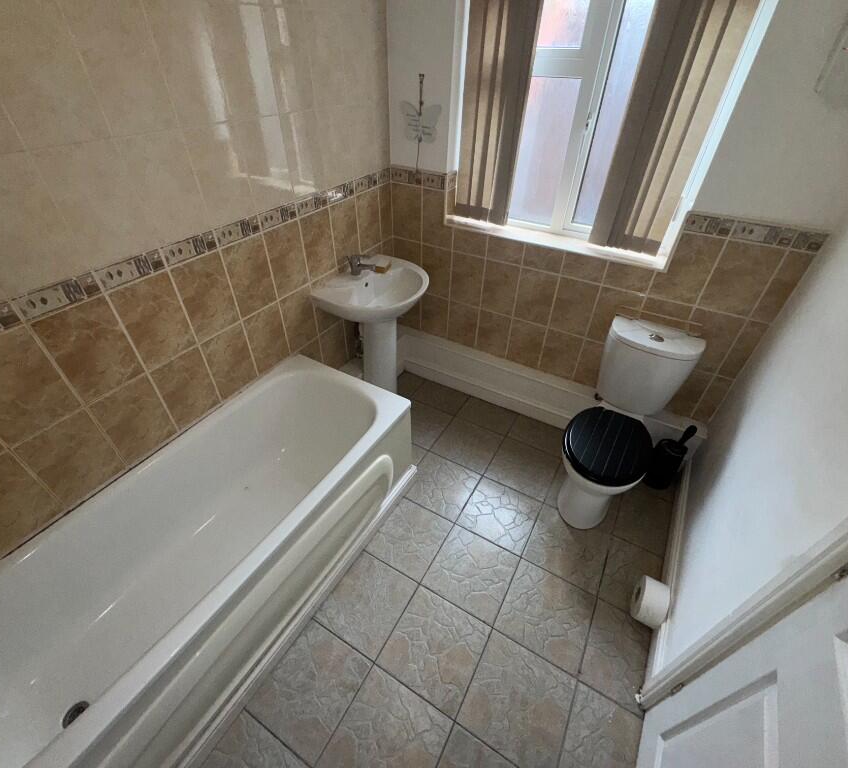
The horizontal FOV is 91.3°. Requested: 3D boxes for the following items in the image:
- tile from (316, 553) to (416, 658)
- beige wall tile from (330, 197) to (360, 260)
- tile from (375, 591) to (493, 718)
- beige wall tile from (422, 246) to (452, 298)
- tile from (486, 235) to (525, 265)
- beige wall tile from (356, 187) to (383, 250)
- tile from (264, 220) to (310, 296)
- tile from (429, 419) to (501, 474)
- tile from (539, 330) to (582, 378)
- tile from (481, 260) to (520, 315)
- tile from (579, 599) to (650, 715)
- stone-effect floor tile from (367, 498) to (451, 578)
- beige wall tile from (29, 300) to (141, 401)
[{"bbox_3d":[-0.242,0.892,1.707,0.325,0.010,0.329,21,43,22],"label":"tile"},{"bbox_3d":[-0.388,-0.754,2.052,0.010,0.297,0.196,21,43,22],"label":"beige wall tile"},{"bbox_3d":[0.041,0.957,1.514,0.317,0.010,0.316,21,43,22],"label":"tile"},{"bbox_3d":[0.073,-0.657,2.439,0.200,0.300,0.010,21,43,23],"label":"beige wall tile"},{"bbox_3d":[0.432,-0.702,2.174,0.202,0.127,0.010,21,43,22],"label":"tile"},{"bbox_3d":[-0.294,-0.876,2.229,0.010,0.301,0.200,21,44,23],"label":"beige wall tile"},{"bbox_3d":[-0.596,-0.543,1.808,0.010,0.300,0.200,21,43,23],"label":"tile"},{"bbox_3d":[0.246,0.330,2.278,0.317,0.010,0.316,21,43,22],"label":"tile"},{"bbox_3d":[0.760,-0.163,2.297,0.196,0.284,0.010,21,43,22],"label":"tile"},{"bbox_3d":[0.421,-0.525,2.284,0.200,0.300,0.010,21,43,23],"label":"tile"},{"bbox_3d":[0.738,1.018,1.575,0.215,0.010,0.329,21,43,22],"label":"tile"},{"bbox_3d":[-0.075,0.678,1.849,0.317,0.010,0.316,21,43,22],"label":"stone-effect floor tile"},{"bbox_3d":[-1.011,-0.101,1.270,0.010,0.301,0.201,21,43,23],"label":"beige wall tile"}]

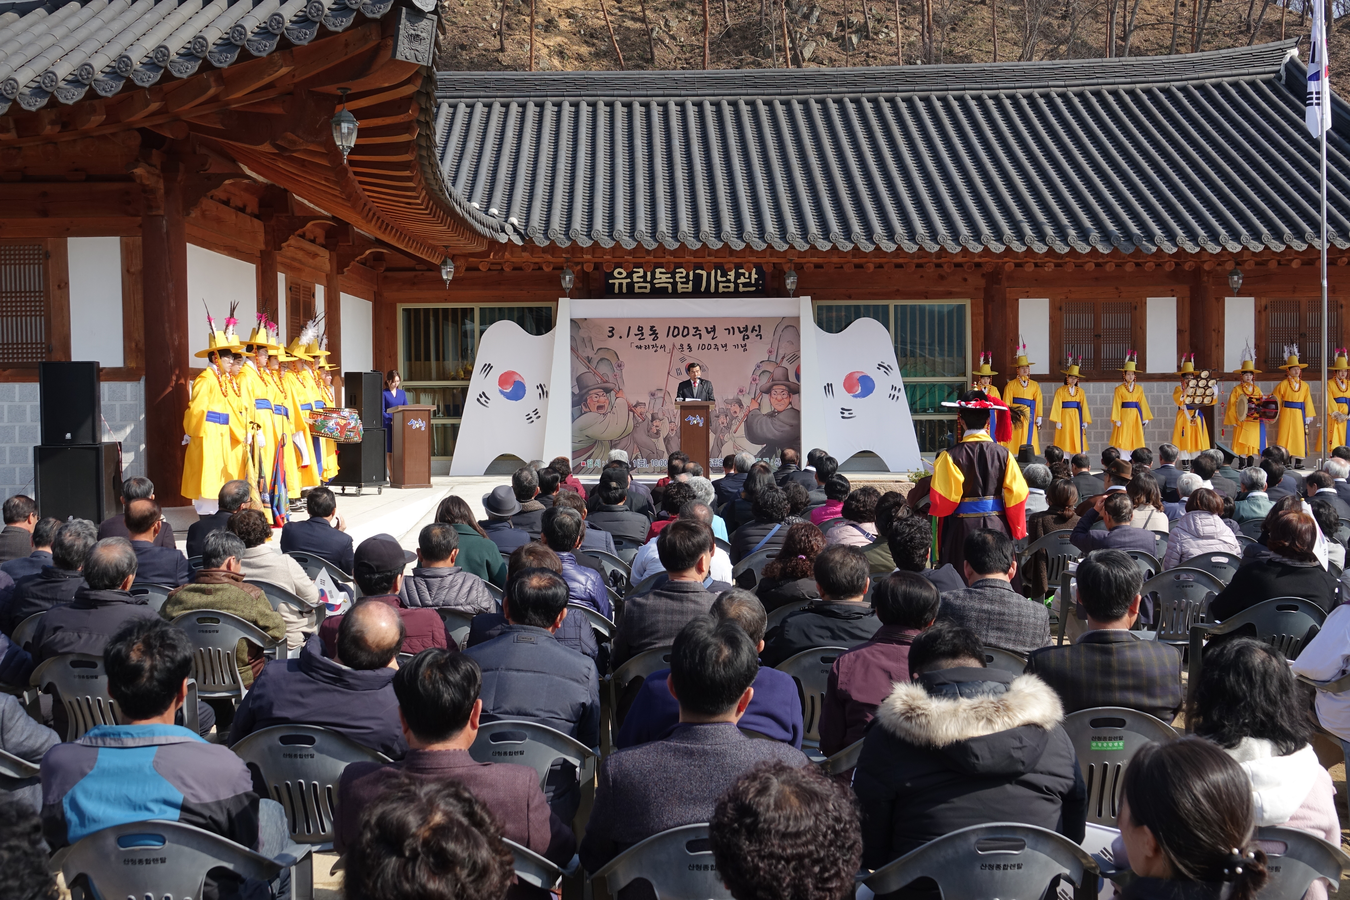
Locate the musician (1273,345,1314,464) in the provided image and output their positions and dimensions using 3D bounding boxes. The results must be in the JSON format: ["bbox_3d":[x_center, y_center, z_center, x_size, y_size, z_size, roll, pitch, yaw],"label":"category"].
[{"bbox_3d":[9.937,-0.686,23.493,0.590,1.960,0.460,-1,2,-2],"label":"musician"}]

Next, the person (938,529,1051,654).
[{"bbox_3d":[1.240,0.929,5.971,0.520,1.250,0.780,0,2,3],"label":"person"}]

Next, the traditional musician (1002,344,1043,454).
[{"bbox_3d":[5.461,-0.638,23.034,0.620,1.960,0.420,-1,2,-1],"label":"traditional musician"}]

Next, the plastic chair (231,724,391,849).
[{"bbox_3d":[-1.155,1.234,4.773,0.570,0.800,0.560,-1,2,-1],"label":"plastic chair"}]

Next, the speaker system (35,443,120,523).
[{"bbox_3d":[-5.135,0.298,12.636,0.560,0.690,0.700,-1,2,-10],"label":"speaker system"}]

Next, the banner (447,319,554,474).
[{"bbox_3d":[-2.838,-0.820,23.585,1.760,2.520,0.120,-1,2,-7],"label":"banner"}]

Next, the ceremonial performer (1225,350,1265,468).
[{"bbox_3d":[9.158,-0.670,23.494,0.590,1.940,0.480,-1,2,0],"label":"ceremonial performer"}]

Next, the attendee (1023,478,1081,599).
[{"bbox_3d":[2.728,0.758,10.531,0.500,1.170,0.700,-1,2,-2],"label":"attendee"}]

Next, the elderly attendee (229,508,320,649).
[{"bbox_3d":[-2.297,0.908,8.691,0.540,1.230,0.800,-1,2,3],"label":"elderly attendee"}]

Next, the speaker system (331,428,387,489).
[{"bbox_3d":[-4.138,0.109,19.182,0.550,0.710,0.540,0,2,29],"label":"speaker system"}]

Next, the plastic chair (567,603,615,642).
[{"bbox_3d":[-0.516,1.114,7.088,0.600,0.830,0.580,0,2,0],"label":"plastic chair"}]

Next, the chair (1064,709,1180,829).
[{"bbox_3d":[1.364,1.201,4.896,0.570,0.800,0.560,-1,2,-1],"label":"chair"}]

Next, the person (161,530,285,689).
[{"bbox_3d":[-2.197,0.960,7.497,0.580,1.200,0.800,-1,2,4],"label":"person"}]

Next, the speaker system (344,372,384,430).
[{"bbox_3d":[-4.154,-0.648,19.328,0.380,0.730,0.470,0,2,23],"label":"speaker system"}]

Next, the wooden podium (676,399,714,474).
[{"bbox_3d":[0.289,-0.141,21.683,0.590,1.170,0.450,-1,2,-1],"label":"wooden podium"}]

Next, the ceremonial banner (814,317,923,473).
[{"bbox_3d":[3.076,-0.878,23.184,1.740,2.490,0.100,-1,2,0],"label":"ceremonial banner"}]

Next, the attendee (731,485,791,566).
[{"bbox_3d":[0.628,0.799,9.451,0.520,1.200,0.700,-1,2,0],"label":"attendee"}]

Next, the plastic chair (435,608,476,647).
[{"bbox_3d":[-1.096,1.122,6.987,0.600,0.830,0.580,0,2,1],"label":"plastic chair"}]

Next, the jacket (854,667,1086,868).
[{"bbox_3d":[0.688,0.826,3.429,0.540,0.680,0.480,-1,2,-2],"label":"jacket"}]

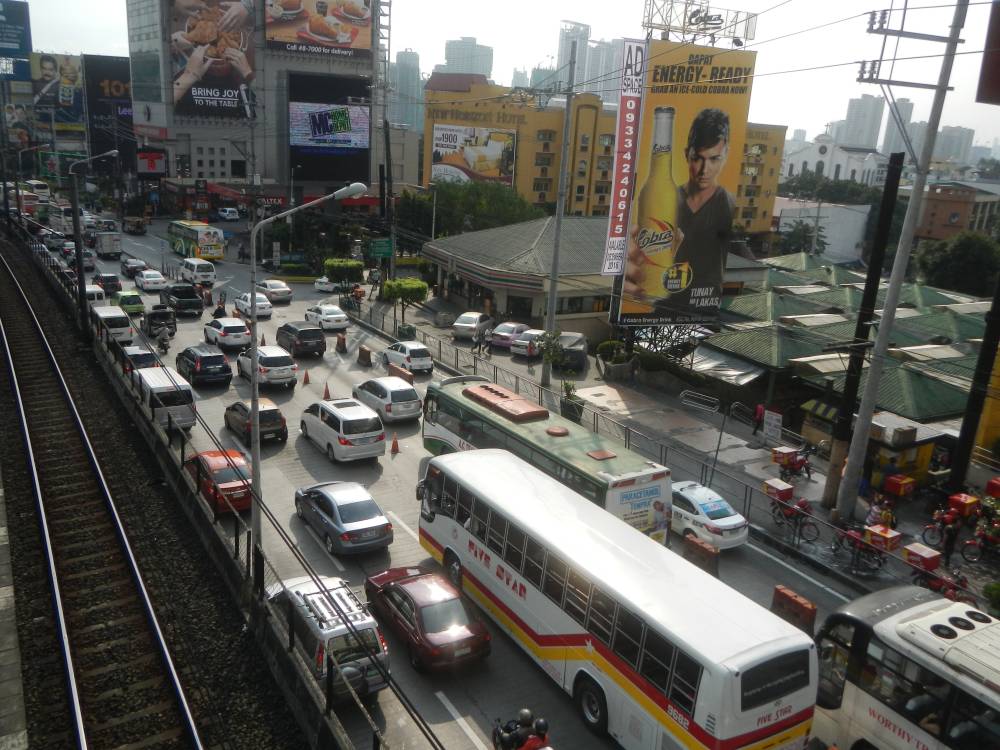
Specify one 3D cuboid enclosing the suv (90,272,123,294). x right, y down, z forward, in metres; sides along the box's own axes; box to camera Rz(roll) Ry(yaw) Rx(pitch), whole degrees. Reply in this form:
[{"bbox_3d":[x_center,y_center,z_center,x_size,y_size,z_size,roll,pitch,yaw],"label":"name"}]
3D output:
[{"bbox_3d":[-31.473,-7.357,64.682,1.762,1.620,4.388,-6,17,-33],"label":"suv"}]

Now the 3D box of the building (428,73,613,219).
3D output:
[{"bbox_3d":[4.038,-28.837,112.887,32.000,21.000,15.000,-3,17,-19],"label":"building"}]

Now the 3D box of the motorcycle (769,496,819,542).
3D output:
[{"bbox_3d":[9.933,4.822,27.198,0.650,1.080,1.850,-5,16,-29],"label":"motorcycle"}]

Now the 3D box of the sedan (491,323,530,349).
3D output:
[{"bbox_3d":[1.102,-2.669,53.793,1.701,1.472,4.357,10,16,26],"label":"sedan"}]

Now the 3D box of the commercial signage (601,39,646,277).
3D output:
[{"bbox_3d":[7.137,-12.368,46.872,1.416,13.193,0.250,-1,15,-17],"label":"commercial signage"}]

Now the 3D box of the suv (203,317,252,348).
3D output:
[{"bbox_3d":[-16.653,-2.687,49.198,1.830,1.670,4.570,-6,17,-32],"label":"suv"}]

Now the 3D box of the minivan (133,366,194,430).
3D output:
[{"bbox_3d":[-14.706,0.938,35.162,1.843,2.130,4.574,-6,17,-33],"label":"minivan"}]

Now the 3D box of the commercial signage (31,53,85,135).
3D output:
[{"bbox_3d":[-91.773,-58.396,167.953,9.780,16.130,0.600,-5,18,-27],"label":"commercial signage"}]

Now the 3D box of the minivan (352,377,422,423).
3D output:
[{"bbox_3d":[-5.326,0.934,37.173,1.800,1.680,4.500,-6,16,-30],"label":"minivan"}]

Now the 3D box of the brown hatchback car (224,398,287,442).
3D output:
[{"bbox_3d":[-10.322,1.787,34.037,1.644,1.545,3.703,-7,18,-36],"label":"brown hatchback car"}]

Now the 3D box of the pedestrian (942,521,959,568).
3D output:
[{"bbox_3d":[13.476,5.047,24.246,0.500,1.630,0.330,8,15,19],"label":"pedestrian"}]

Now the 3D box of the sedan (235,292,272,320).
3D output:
[{"bbox_3d":[-18.873,-5.375,61.752,1.730,1.470,4.450,-8,19,-34],"label":"sedan"}]

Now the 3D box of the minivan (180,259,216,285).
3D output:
[{"bbox_3d":[-26.213,-8.950,70.332,1.700,1.970,4.700,-7,18,-34],"label":"minivan"}]

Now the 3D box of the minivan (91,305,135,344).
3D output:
[{"bbox_3d":[-25.324,-3.350,52.709,1.700,1.980,4.700,-9,19,-36],"label":"minivan"}]

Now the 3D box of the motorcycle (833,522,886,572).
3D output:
[{"bbox_3d":[10.886,5.169,24.394,0.720,1.060,1.950,-5,16,-30],"label":"motorcycle"}]

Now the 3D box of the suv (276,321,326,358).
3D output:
[{"bbox_3d":[-12.073,-2.273,48.874,1.839,1.840,4.694,-5,17,-31],"label":"suv"}]

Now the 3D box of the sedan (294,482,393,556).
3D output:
[{"bbox_3d":[-5.064,4.268,25.771,1.755,1.448,4.538,-6,17,-33],"label":"sedan"}]

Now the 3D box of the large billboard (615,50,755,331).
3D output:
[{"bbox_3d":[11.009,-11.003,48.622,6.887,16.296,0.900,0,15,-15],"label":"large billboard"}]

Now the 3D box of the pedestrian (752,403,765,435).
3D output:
[{"bbox_3d":[12.553,2.137,39.433,0.480,1.660,0.420,-12,22,-43],"label":"pedestrian"}]

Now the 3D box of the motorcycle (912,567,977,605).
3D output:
[{"bbox_3d":[12.133,5.834,22.018,0.720,1.060,1.950,-6,17,-33],"label":"motorcycle"}]

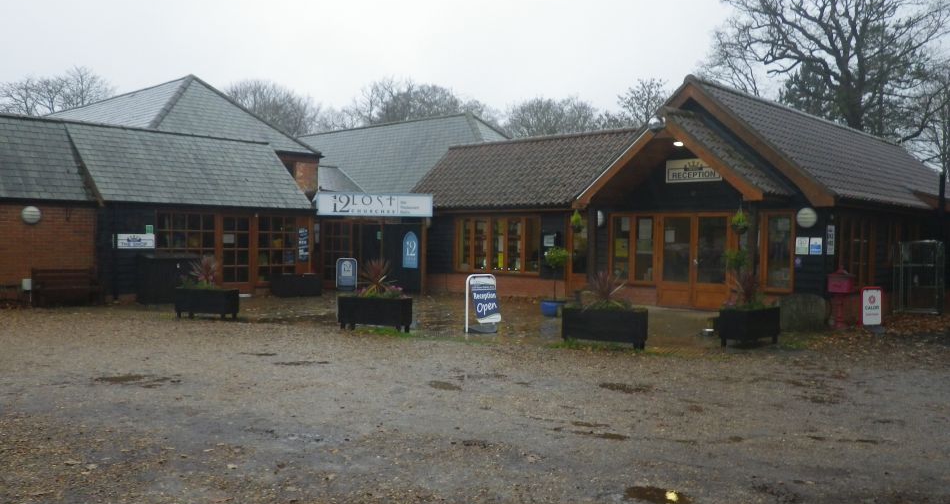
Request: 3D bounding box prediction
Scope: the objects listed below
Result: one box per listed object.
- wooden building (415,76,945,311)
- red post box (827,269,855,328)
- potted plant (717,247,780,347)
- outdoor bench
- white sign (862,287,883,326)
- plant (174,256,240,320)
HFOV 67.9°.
[{"bbox_3d":[7.127,-1.296,22.073,14.300,5.300,12.200,0,1,-44],"label":"wooden building"},{"bbox_3d":[7.100,0.884,13.700,0.450,1.200,0.380,2,1,45],"label":"red post box"},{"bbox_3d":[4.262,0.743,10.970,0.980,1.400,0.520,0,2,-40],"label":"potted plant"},{"bbox_3d":[-8.601,0.715,14.921,1.270,0.800,0.580,0,2,-42],"label":"outdoor bench"},{"bbox_3d":[7.610,1.050,13.500,0.420,0.790,0.250,1,1,7],"label":"white sign"},{"bbox_3d":[-5.410,0.720,14.250,1.170,1.280,0.580,1,1,10],"label":"plant"}]

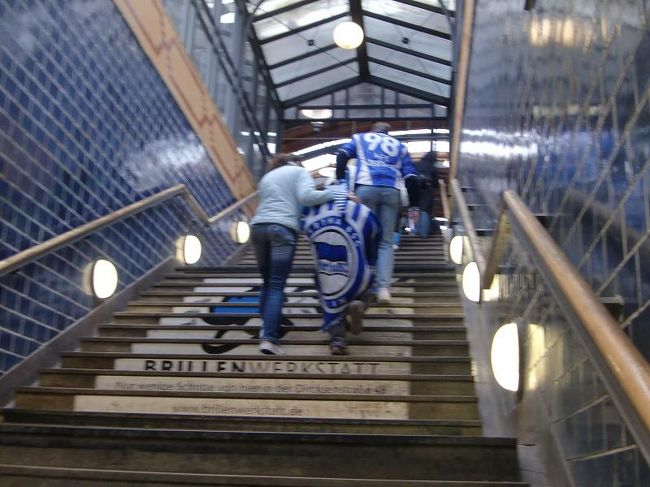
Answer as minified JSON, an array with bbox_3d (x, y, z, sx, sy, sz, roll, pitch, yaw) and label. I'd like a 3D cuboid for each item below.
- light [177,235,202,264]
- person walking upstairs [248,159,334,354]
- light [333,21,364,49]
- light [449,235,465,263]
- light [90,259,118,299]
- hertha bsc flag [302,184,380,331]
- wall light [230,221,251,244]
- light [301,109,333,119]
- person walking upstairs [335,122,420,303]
[{"bbox_3d":[-1.481,0.073,9.685,0.170,0.330,0.330,0,-17,6],"label":"light"},{"bbox_3d":[-0.215,0.077,6.300,0.580,1.610,0.650,-2,-17,11],"label":"person walking upstairs"},{"bbox_3d":[0.345,-2.994,12.400,0.410,0.410,0.410,0,-17,6],"label":"light"},{"bbox_3d":[1.477,0.078,9.622,0.170,0.330,0.330,0,-17,6],"label":"light"},{"bbox_3d":[-1.784,0.292,7.003,0.170,0.330,0.330,0,-17,6],"label":"light"},{"bbox_3d":[0.118,0.100,6.182,0.560,1.040,0.360,0,-17,6],"label":"hertha bsc flag"},{"bbox_3d":[-1.176,-0.153,12.378,0.170,0.330,0.330,0,-17,6],"label":"wall light"},{"bbox_3d":[-0.181,-2.778,18.380,0.660,0.250,0.660,0,-17,6],"label":"light"},{"bbox_3d":[0.473,-0.251,7.631,0.760,1.750,0.700,0,-17,6],"label":"person walking upstairs"}]

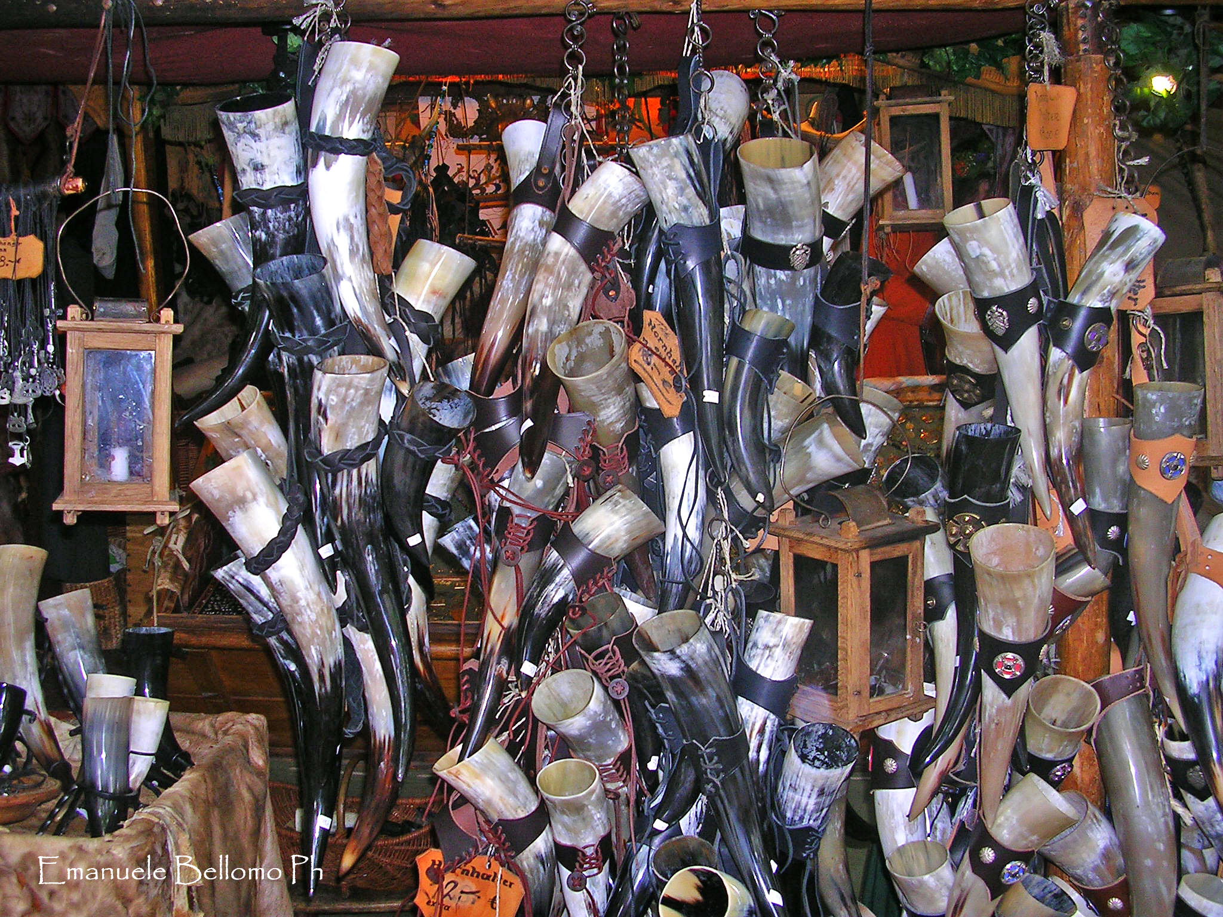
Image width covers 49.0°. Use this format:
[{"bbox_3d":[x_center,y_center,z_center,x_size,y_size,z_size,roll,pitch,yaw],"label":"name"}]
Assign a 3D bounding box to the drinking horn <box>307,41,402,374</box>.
[{"bbox_3d":[-0.275,-0.260,1.460,0.104,0.382,0.083,-2,3,0],"label":"drinking horn"}]

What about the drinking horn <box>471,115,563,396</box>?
[{"bbox_3d":[-0.125,-0.245,1.770,0.086,0.403,0.075,7,6,-5],"label":"drinking horn"}]

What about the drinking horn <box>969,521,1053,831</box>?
[{"bbox_3d":[0.403,0.227,1.375,0.087,0.328,0.086,-2,20,0],"label":"drinking horn"}]

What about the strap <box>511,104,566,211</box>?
[{"bbox_3d":[-0.095,-0.395,1.760,0.065,0.143,0.060,11,6,-4],"label":"strap"}]

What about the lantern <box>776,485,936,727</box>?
[{"bbox_3d":[0.308,0.180,1.720,0.153,0.290,0.153,-7,10,-33],"label":"lantern"}]

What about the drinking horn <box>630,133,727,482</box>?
[{"bbox_3d":[0.096,-0.190,1.680,0.091,0.435,0.093,-13,6,5],"label":"drinking horn"}]

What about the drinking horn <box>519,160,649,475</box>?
[{"bbox_3d":[-0.057,-0.155,1.460,0.087,0.351,0.067,22,2,0],"label":"drinking horn"}]

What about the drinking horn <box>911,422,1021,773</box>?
[{"bbox_3d":[0.433,0.172,1.660,0.085,0.442,0.090,11,10,13],"label":"drinking horn"}]

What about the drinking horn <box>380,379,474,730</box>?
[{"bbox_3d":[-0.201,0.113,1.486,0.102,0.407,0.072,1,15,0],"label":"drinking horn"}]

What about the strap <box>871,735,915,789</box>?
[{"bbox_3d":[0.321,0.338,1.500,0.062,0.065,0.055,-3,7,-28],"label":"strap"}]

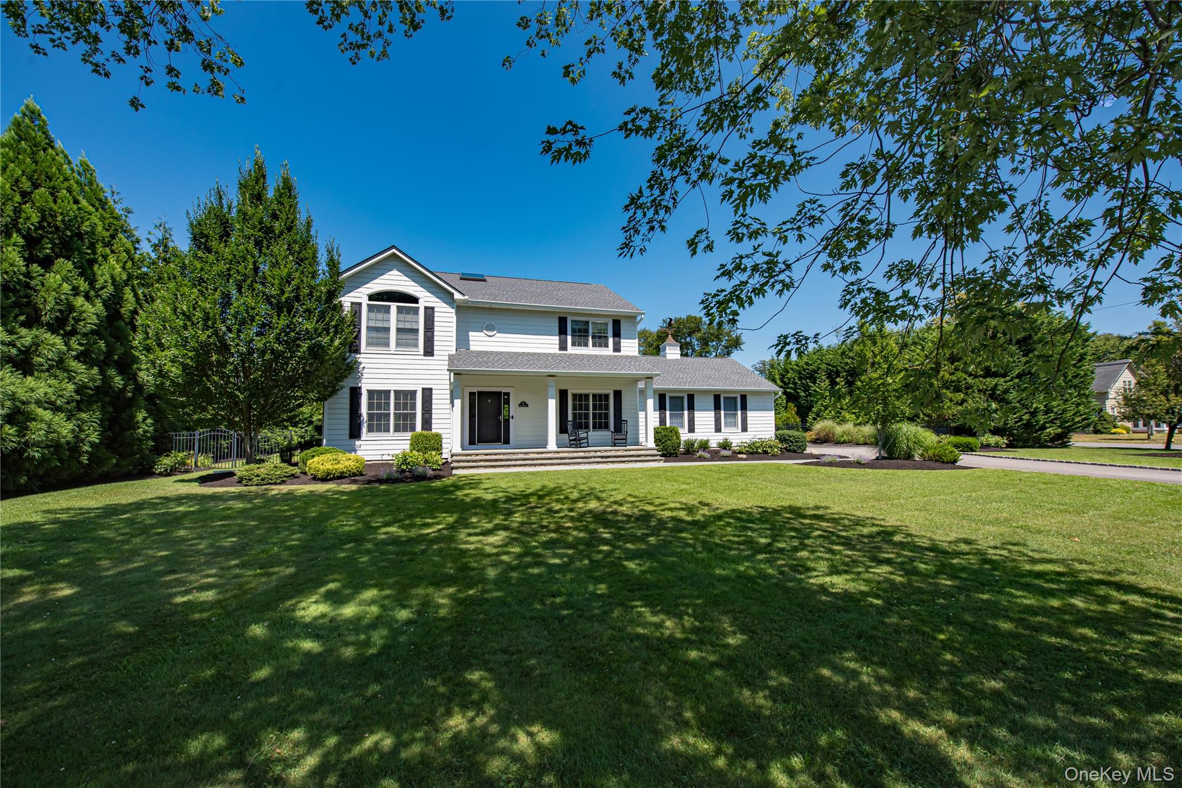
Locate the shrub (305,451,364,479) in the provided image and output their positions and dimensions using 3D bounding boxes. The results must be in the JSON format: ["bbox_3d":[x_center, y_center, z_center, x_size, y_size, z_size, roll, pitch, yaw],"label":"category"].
[{"bbox_3d":[-7.569,2.092,13.600,1.520,0.690,1.450,1,-3,-17],"label":"shrub"}]

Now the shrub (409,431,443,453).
[{"bbox_3d":[-5.657,1.871,15.800,1.070,1.120,1.050,1,-3,-17],"label":"shrub"}]

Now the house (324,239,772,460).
[{"bbox_3d":[-1.202,-1.598,23.151,20.000,8.750,12.000,1,-3,-17],"label":"house"}]

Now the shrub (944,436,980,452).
[{"bbox_3d":[16.538,2.197,20.500,1.300,0.680,1.200,-3,-4,39],"label":"shrub"}]

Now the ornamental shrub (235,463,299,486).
[{"bbox_3d":[-8.275,2.009,11.750,1.350,0.500,1.250,2,-4,-35],"label":"ornamental shrub"}]

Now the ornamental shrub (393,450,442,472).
[{"bbox_3d":[-5.477,2.066,14.500,1.400,0.620,0.950,1,-3,-17],"label":"ornamental shrub"}]

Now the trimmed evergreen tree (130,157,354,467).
[{"bbox_3d":[-10.089,-2.381,13.700,5.150,9.500,5.000,2,-4,-37],"label":"trimmed evergreen tree"}]

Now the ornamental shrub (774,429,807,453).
[{"bbox_3d":[8.851,2.047,20.300,1.300,0.980,1.200,-2,-4,23],"label":"ornamental shrub"}]

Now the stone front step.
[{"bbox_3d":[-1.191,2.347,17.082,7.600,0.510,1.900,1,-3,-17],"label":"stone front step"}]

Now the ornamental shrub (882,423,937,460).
[{"bbox_3d":[11.836,1.724,17.050,1.700,1.300,1.600,-3,-4,35],"label":"ornamental shrub"}]

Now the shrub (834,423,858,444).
[{"bbox_3d":[15.527,2.387,28.000,1.300,1.200,1.300,1,-3,-17],"label":"shrub"}]

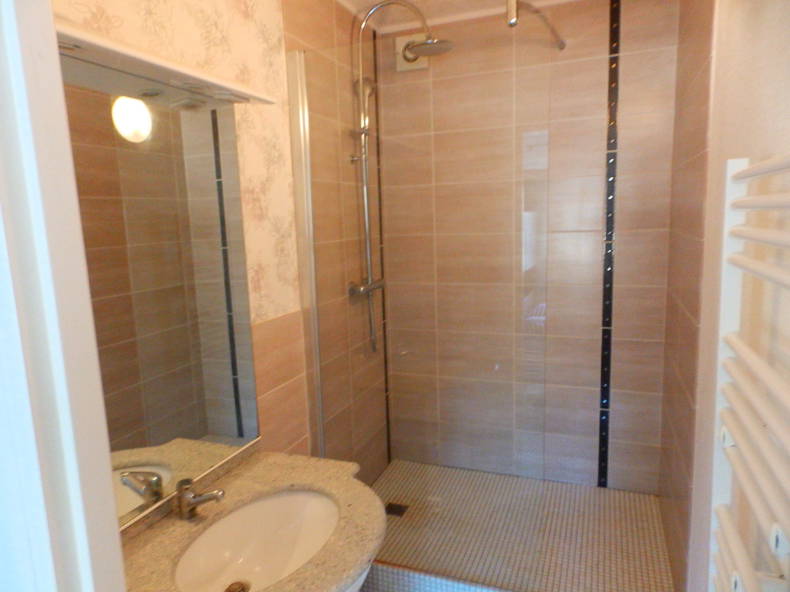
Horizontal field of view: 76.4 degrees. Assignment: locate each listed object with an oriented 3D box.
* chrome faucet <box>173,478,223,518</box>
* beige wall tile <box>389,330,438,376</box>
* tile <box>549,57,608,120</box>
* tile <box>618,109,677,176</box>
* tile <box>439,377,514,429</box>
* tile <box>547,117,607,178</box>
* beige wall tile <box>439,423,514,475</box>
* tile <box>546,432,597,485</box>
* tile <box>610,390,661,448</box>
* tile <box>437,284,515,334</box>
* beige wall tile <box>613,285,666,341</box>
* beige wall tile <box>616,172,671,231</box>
[{"bbox_3d":[-0.483,0.512,1.257,0.140,0.095,0.046,1,9,20],"label":"chrome faucet"},{"bbox_3d":[0.096,0.308,2.720,0.287,0.250,0.010,1,9,20],"label":"beige wall tile"},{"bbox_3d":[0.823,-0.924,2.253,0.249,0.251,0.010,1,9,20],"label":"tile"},{"bbox_3d":[1.083,-0.663,2.176,0.221,0.250,0.015,1,9,20],"label":"tile"},{"bbox_3d":[0.424,0.559,2.618,0.395,0.250,0.015,1,9,20],"label":"tile"},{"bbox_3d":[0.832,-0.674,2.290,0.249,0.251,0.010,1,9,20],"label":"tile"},{"bbox_3d":[0.433,0.806,2.655,0.395,0.250,0.015,1,9,20],"label":"beige wall tile"},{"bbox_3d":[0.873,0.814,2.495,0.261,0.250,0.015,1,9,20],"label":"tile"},{"bbox_3d":[1.133,0.577,2.373,0.218,0.250,0.010,1,9,20],"label":"tile"},{"bbox_3d":[0.410,0.066,2.568,0.396,0.251,0.010,1,9,20],"label":"tile"},{"bbox_3d":[1.117,0.079,2.301,0.218,0.250,0.010,1,9,20],"label":"beige wall tile"},{"bbox_3d":[1.100,-0.420,2.231,0.220,0.251,0.010,1,9,20],"label":"beige wall tile"}]

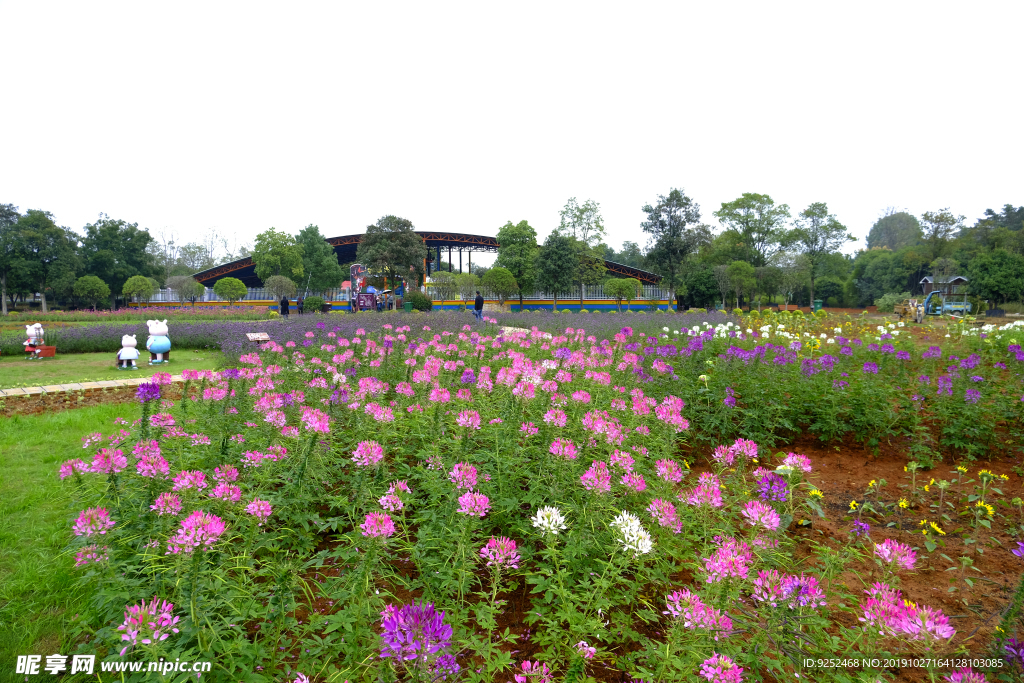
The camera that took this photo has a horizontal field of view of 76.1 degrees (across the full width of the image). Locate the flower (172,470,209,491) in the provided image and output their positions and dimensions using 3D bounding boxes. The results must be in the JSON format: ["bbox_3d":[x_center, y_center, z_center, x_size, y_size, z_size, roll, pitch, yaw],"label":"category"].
[{"bbox_3d":[-1.312,0.567,2.670,0.146,0.079,0.140,0,4,0],"label":"flower"}]

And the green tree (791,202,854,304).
[{"bbox_3d":[29.993,-8.377,63.000,6.066,10.014,5.777,0,4,0],"label":"green tree"}]

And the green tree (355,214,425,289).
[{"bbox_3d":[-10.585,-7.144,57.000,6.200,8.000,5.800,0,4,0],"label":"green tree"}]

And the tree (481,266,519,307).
[{"bbox_3d":[-0.970,-4.271,54.000,3.095,3.755,3.095,0,4,0],"label":"tree"}]

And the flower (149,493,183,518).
[{"bbox_3d":[-1.250,0.590,2.367,0.109,0.079,0.103,0,4,0],"label":"flower"}]

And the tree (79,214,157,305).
[{"bbox_3d":[-39.191,-7.898,65.000,7.749,9.438,7.361,0,4,0],"label":"tree"}]

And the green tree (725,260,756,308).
[{"bbox_3d":[19.557,-4.707,56.000,2.739,4.451,2.602,0,4,0],"label":"green tree"}]

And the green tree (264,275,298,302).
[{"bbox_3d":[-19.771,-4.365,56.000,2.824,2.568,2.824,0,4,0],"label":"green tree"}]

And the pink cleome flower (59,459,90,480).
[{"bbox_3d":[-2.207,0.646,3.300,0.161,0.100,0.145,0,4,0],"label":"pink cleome flower"}]

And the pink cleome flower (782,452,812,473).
[{"bbox_3d":[1.178,0.499,2.700,0.115,0.080,0.112,0,4,0],"label":"pink cleome flower"}]

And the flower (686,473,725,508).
[{"bbox_3d":[0.665,0.512,2.250,0.128,0.112,0.125,0,4,0],"label":"flower"}]

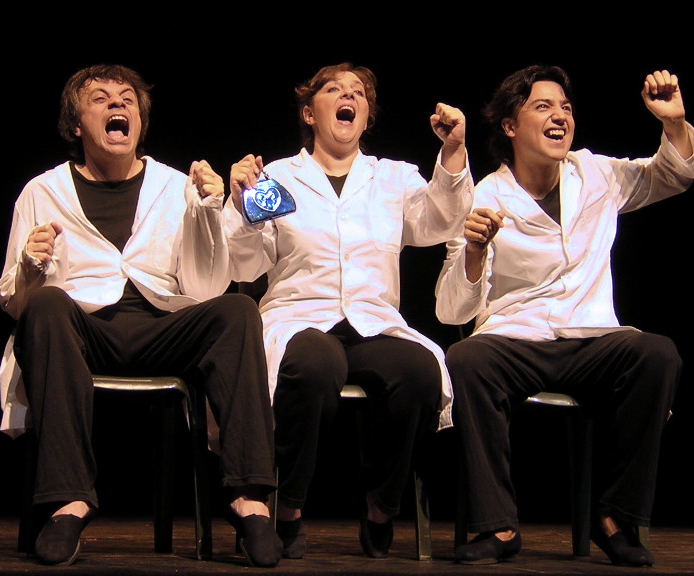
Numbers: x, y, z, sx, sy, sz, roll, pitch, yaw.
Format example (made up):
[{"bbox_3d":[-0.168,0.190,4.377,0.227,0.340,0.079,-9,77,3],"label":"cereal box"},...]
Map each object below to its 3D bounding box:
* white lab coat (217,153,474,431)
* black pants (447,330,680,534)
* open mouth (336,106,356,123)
[{"bbox_3d":[-0.010,-0.026,3.397,0.610,0.800,0.540,3,-9,-13],"label":"white lab coat"},{"bbox_3d":[0.531,0.379,3.404,0.560,0.520,0.570,2,-9,-7],"label":"black pants"},{"bbox_3d":[-0.004,-0.472,3.489,0.052,0.044,0.038,5,-24,-24],"label":"open mouth"}]

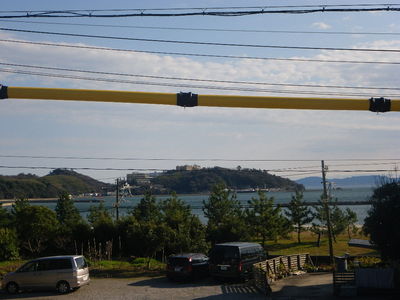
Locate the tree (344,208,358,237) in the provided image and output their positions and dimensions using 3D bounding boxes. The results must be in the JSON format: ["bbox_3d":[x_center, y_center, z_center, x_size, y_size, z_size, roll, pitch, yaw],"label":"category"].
[{"bbox_3d":[14.389,7.070,68.475,1.337,2.954,1.337,-1,-3,0],"label":"tree"}]

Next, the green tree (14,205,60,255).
[{"bbox_3d":[-12.743,6.302,56.134,3.597,4.059,3.597,-1,-3,0],"label":"green tree"}]

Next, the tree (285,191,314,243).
[{"bbox_3d":[9.003,6.077,65.268,2.728,4.765,2.728,-1,-3,0],"label":"tree"}]

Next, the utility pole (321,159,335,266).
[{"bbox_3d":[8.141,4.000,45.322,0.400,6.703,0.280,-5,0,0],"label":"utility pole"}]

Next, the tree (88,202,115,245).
[{"bbox_3d":[-8.530,6.561,61.888,2.156,4.045,2.156,-1,-3,0],"label":"tree"}]

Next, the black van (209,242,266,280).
[{"bbox_3d":[2.409,6.195,40.229,1.790,1.920,4.720,-3,-4,25],"label":"black van"}]

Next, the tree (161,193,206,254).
[{"bbox_3d":[-1.377,5.650,54.754,3.354,4.795,3.354,-1,-3,0],"label":"tree"}]

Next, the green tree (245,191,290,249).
[{"bbox_3d":[5.581,5.799,59.826,3.583,4.824,3.583,-1,-3,0],"label":"green tree"}]

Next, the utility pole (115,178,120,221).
[{"bbox_3d":[-11.197,7.284,97.807,0.400,6.782,0.300,-1,-3,0],"label":"utility pole"}]

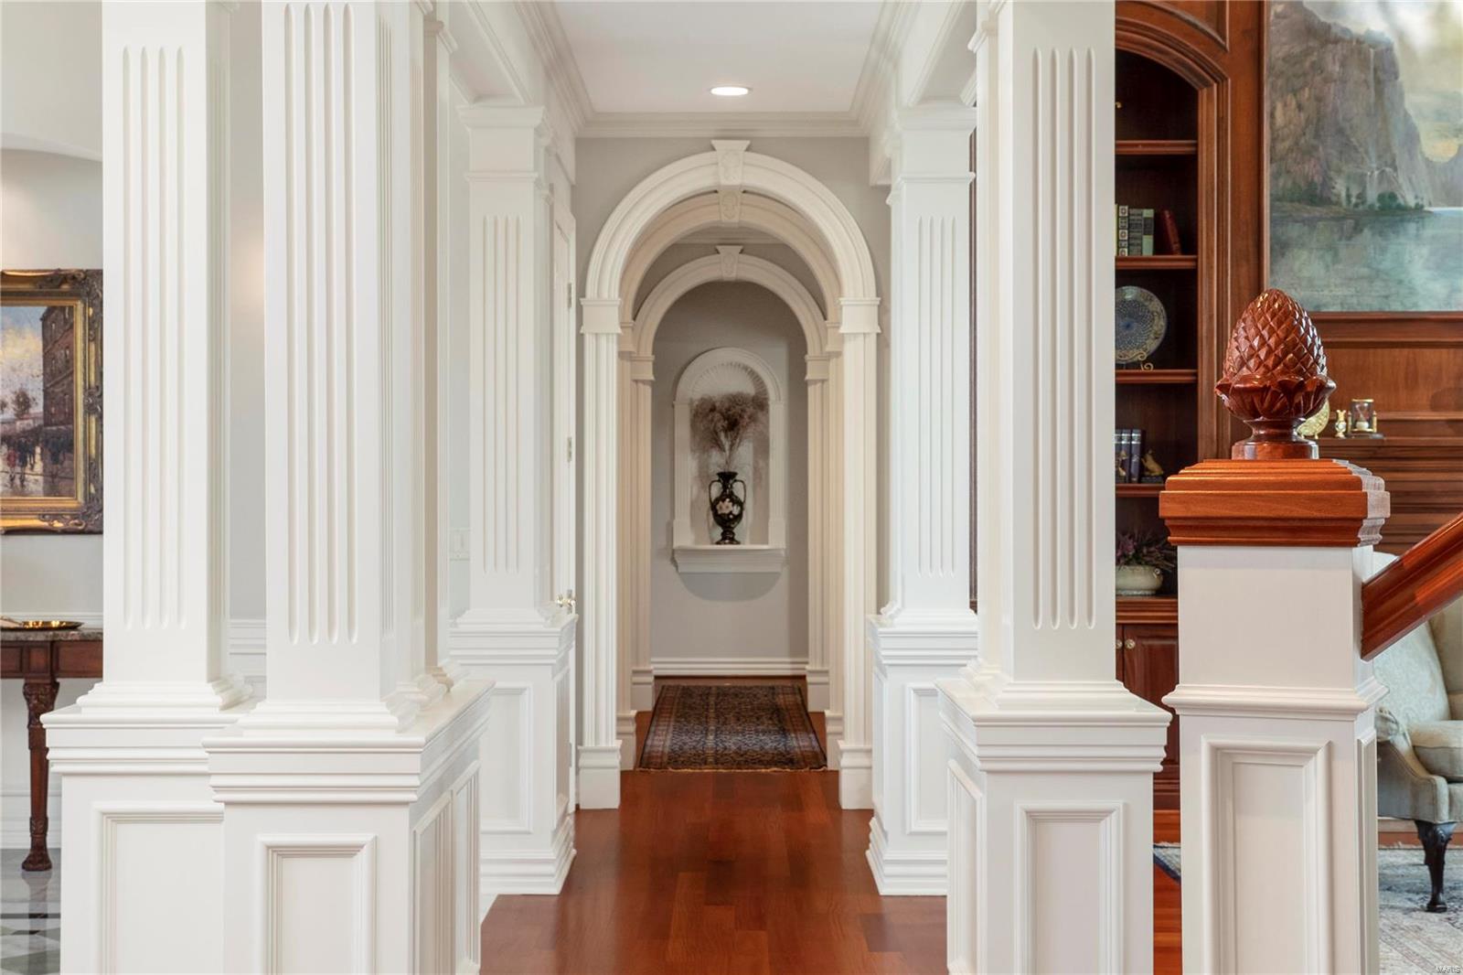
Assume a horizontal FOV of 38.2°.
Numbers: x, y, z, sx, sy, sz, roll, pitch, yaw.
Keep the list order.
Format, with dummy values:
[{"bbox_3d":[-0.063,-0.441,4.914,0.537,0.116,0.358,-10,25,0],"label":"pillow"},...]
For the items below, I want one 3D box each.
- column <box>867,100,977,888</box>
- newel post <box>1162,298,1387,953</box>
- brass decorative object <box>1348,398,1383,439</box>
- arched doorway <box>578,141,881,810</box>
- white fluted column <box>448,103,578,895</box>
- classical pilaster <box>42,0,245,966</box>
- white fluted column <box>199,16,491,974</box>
[{"bbox_3d":[0.729,0.035,7.710,0.432,2.730,0.840,0,0,0],"label":"column"},{"bbox_3d":[0.667,0.505,2.600,0.240,1.500,0.240,0,0,23],"label":"newel post"},{"bbox_3d":[2.705,-0.297,9.050,0.140,0.172,0.095,0,0,0],"label":"brass decorative object"},{"bbox_3d":[-0.006,-0.052,9.315,1.308,2.905,0.250,0,0,0],"label":"arched doorway"},{"bbox_3d":[-0.804,0.035,7.710,0.432,2.730,0.840,0,0,0],"label":"white fluted column"},{"bbox_3d":[-1.245,0.035,4.705,0.432,2.730,0.430,0,0,0],"label":"classical pilaster"},{"bbox_3d":[-0.808,0.035,4.685,0.432,2.730,1.190,0,0,0],"label":"white fluted column"}]

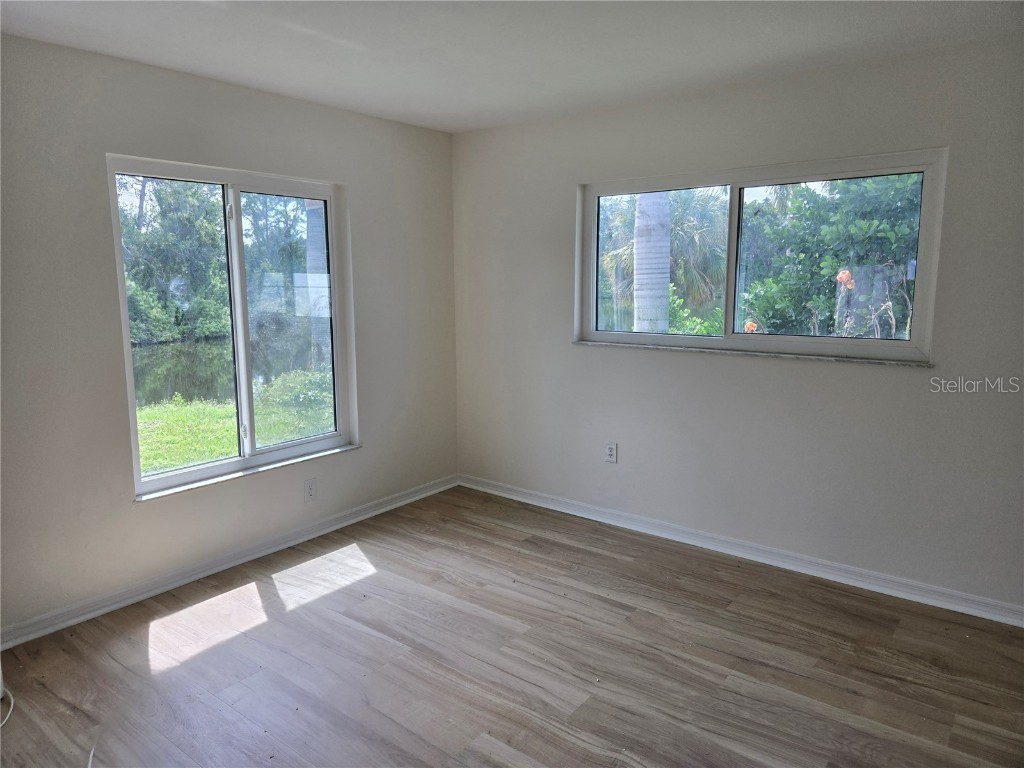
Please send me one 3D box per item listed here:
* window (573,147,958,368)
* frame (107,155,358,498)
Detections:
[{"bbox_3d":[1.164,-0.644,3.591,1.877,0.932,0.100,7,11,37],"label":"window"},{"bbox_3d":[-1.387,-0.314,3.596,0.100,1.555,1.299,7,11,37],"label":"frame"}]

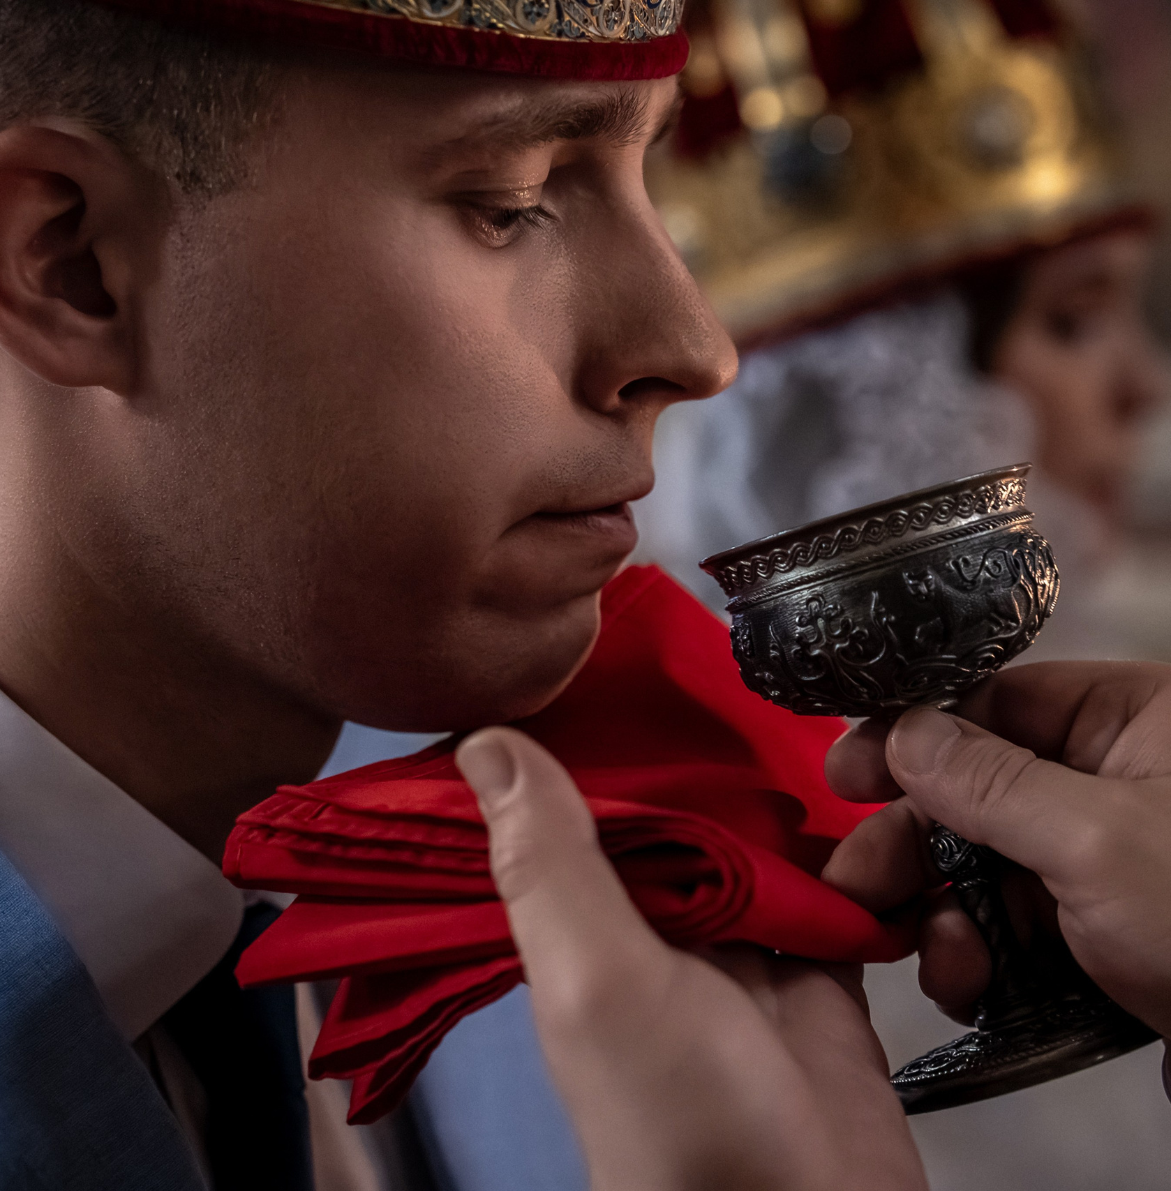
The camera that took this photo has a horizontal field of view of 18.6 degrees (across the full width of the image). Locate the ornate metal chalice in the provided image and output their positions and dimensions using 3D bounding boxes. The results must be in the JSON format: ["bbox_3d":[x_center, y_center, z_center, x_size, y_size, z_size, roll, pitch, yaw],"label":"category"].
[{"bbox_3d":[0.082,0.045,0.810,0.079,0.132,0.079,-17,-3,0],"label":"ornate metal chalice"}]

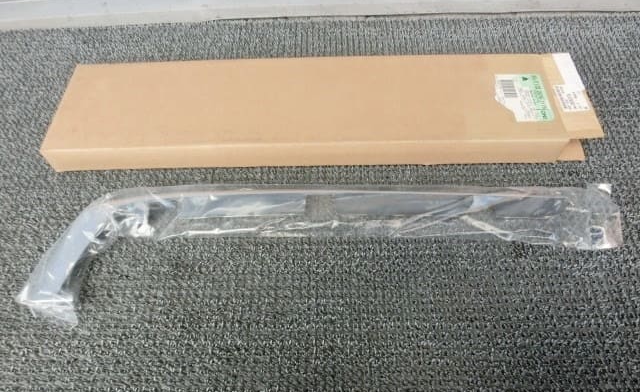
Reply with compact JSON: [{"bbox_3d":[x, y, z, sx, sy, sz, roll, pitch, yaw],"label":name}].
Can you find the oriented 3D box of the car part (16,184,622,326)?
[{"bbox_3d":[0.015,0.078,0.652,0.861,0.058,0.202,-1,58,3],"label":"car part"}]

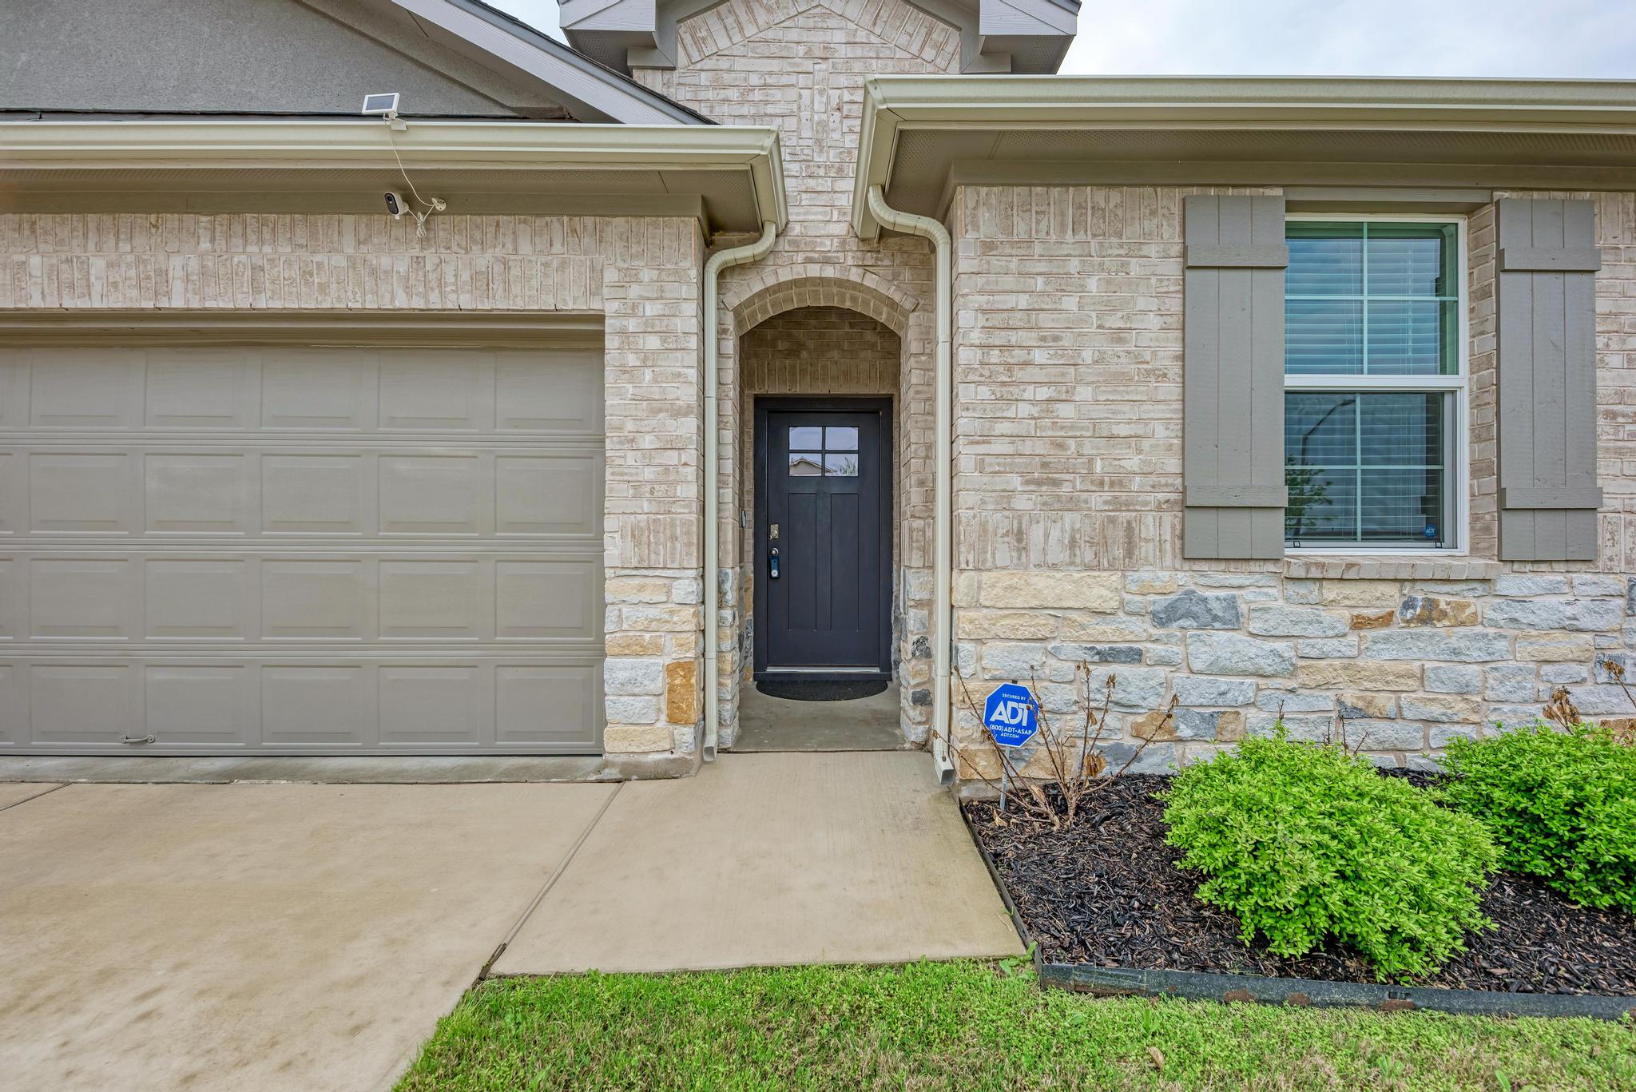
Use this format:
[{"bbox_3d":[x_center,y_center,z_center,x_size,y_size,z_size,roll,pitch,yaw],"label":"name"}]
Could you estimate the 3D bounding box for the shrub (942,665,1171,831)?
[{"bbox_3d":[0.905,0.750,2.390,0.880,0.610,0.660,0,0,0],"label":"shrub"}]

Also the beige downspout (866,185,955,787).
[{"bbox_3d":[0.418,-0.288,2.860,0.375,2.690,0.160,0,0,0],"label":"beige downspout"}]

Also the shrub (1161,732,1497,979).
[{"bbox_3d":[1.450,0.830,1.880,0.770,0.520,0.760,0,0,0],"label":"shrub"}]

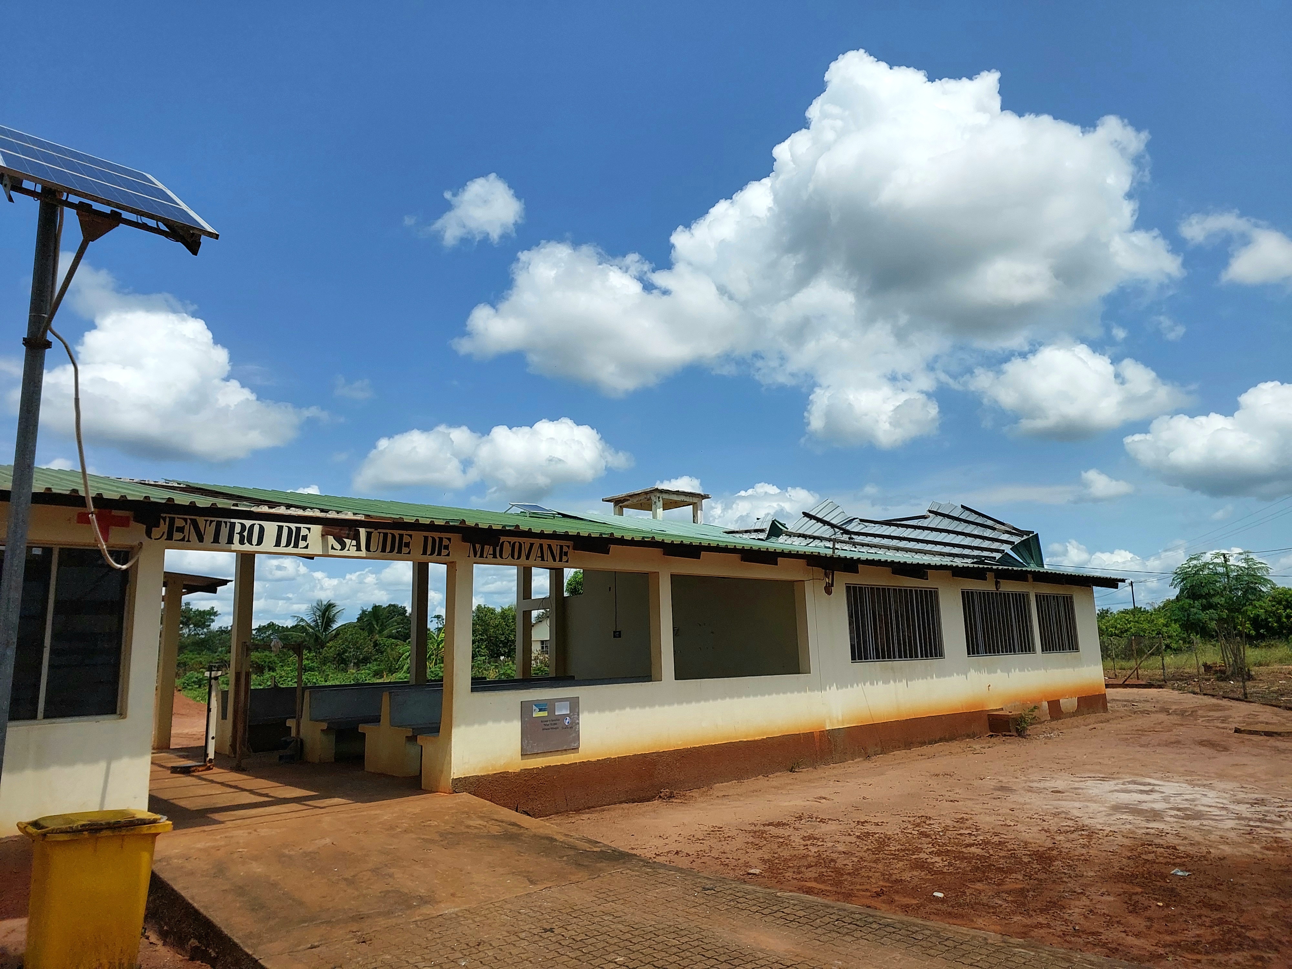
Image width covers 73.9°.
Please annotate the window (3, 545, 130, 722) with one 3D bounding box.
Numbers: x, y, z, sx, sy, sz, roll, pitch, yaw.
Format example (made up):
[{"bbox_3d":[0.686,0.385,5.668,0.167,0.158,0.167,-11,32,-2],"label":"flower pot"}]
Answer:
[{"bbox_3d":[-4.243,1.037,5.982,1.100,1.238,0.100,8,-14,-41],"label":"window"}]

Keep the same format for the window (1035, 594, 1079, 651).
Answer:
[{"bbox_3d":[7.835,2.647,16.394,1.631,1.099,0.100,8,-14,-41],"label":"window"}]

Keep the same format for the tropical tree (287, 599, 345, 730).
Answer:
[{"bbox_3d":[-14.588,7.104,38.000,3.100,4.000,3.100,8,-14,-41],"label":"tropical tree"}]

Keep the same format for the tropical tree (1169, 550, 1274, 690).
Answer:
[{"bbox_3d":[17.440,4.005,26.000,3.000,3.900,3.000,8,-14,-41],"label":"tropical tree"}]

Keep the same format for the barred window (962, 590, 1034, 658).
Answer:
[{"bbox_3d":[6.124,2.411,14.917,2.443,1.099,0.100,8,-14,-41],"label":"barred window"}]

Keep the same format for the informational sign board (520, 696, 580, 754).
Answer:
[{"bbox_3d":[-0.933,2.399,8.543,0.700,0.505,0.030,8,-14,-41],"label":"informational sign board"}]

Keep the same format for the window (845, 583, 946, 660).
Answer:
[{"bbox_3d":[3.746,2.082,12.864,2.468,1.099,0.100,8,-14,-41],"label":"window"}]

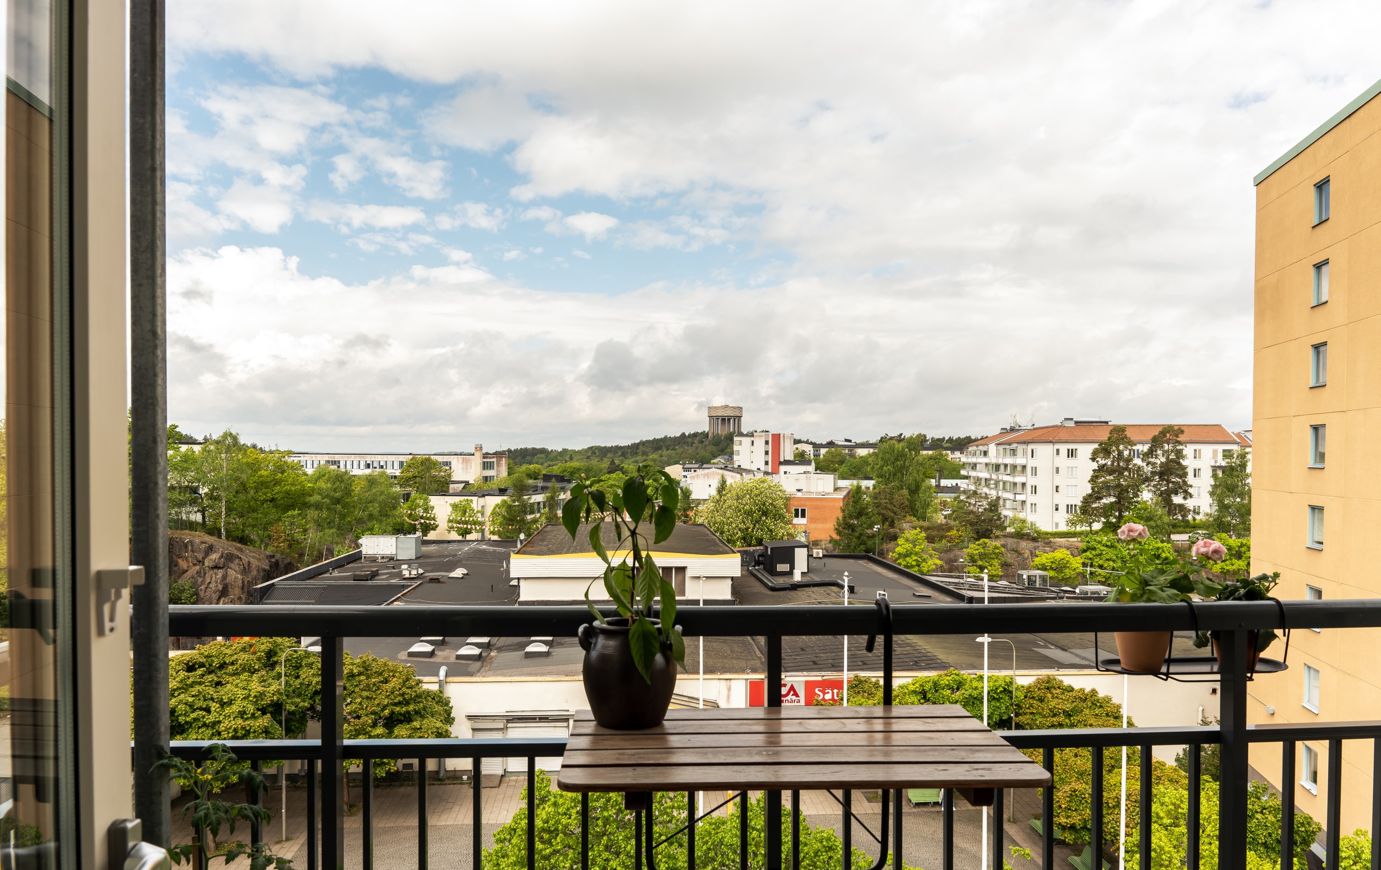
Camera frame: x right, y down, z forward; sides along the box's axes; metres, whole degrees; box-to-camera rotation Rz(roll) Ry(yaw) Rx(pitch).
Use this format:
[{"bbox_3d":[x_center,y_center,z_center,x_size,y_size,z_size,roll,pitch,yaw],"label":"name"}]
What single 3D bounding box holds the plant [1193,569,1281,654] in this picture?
[{"bbox_3d":[1.253,0.404,2.110,0.210,0.200,0.190,0,-1,-4],"label":"plant"}]

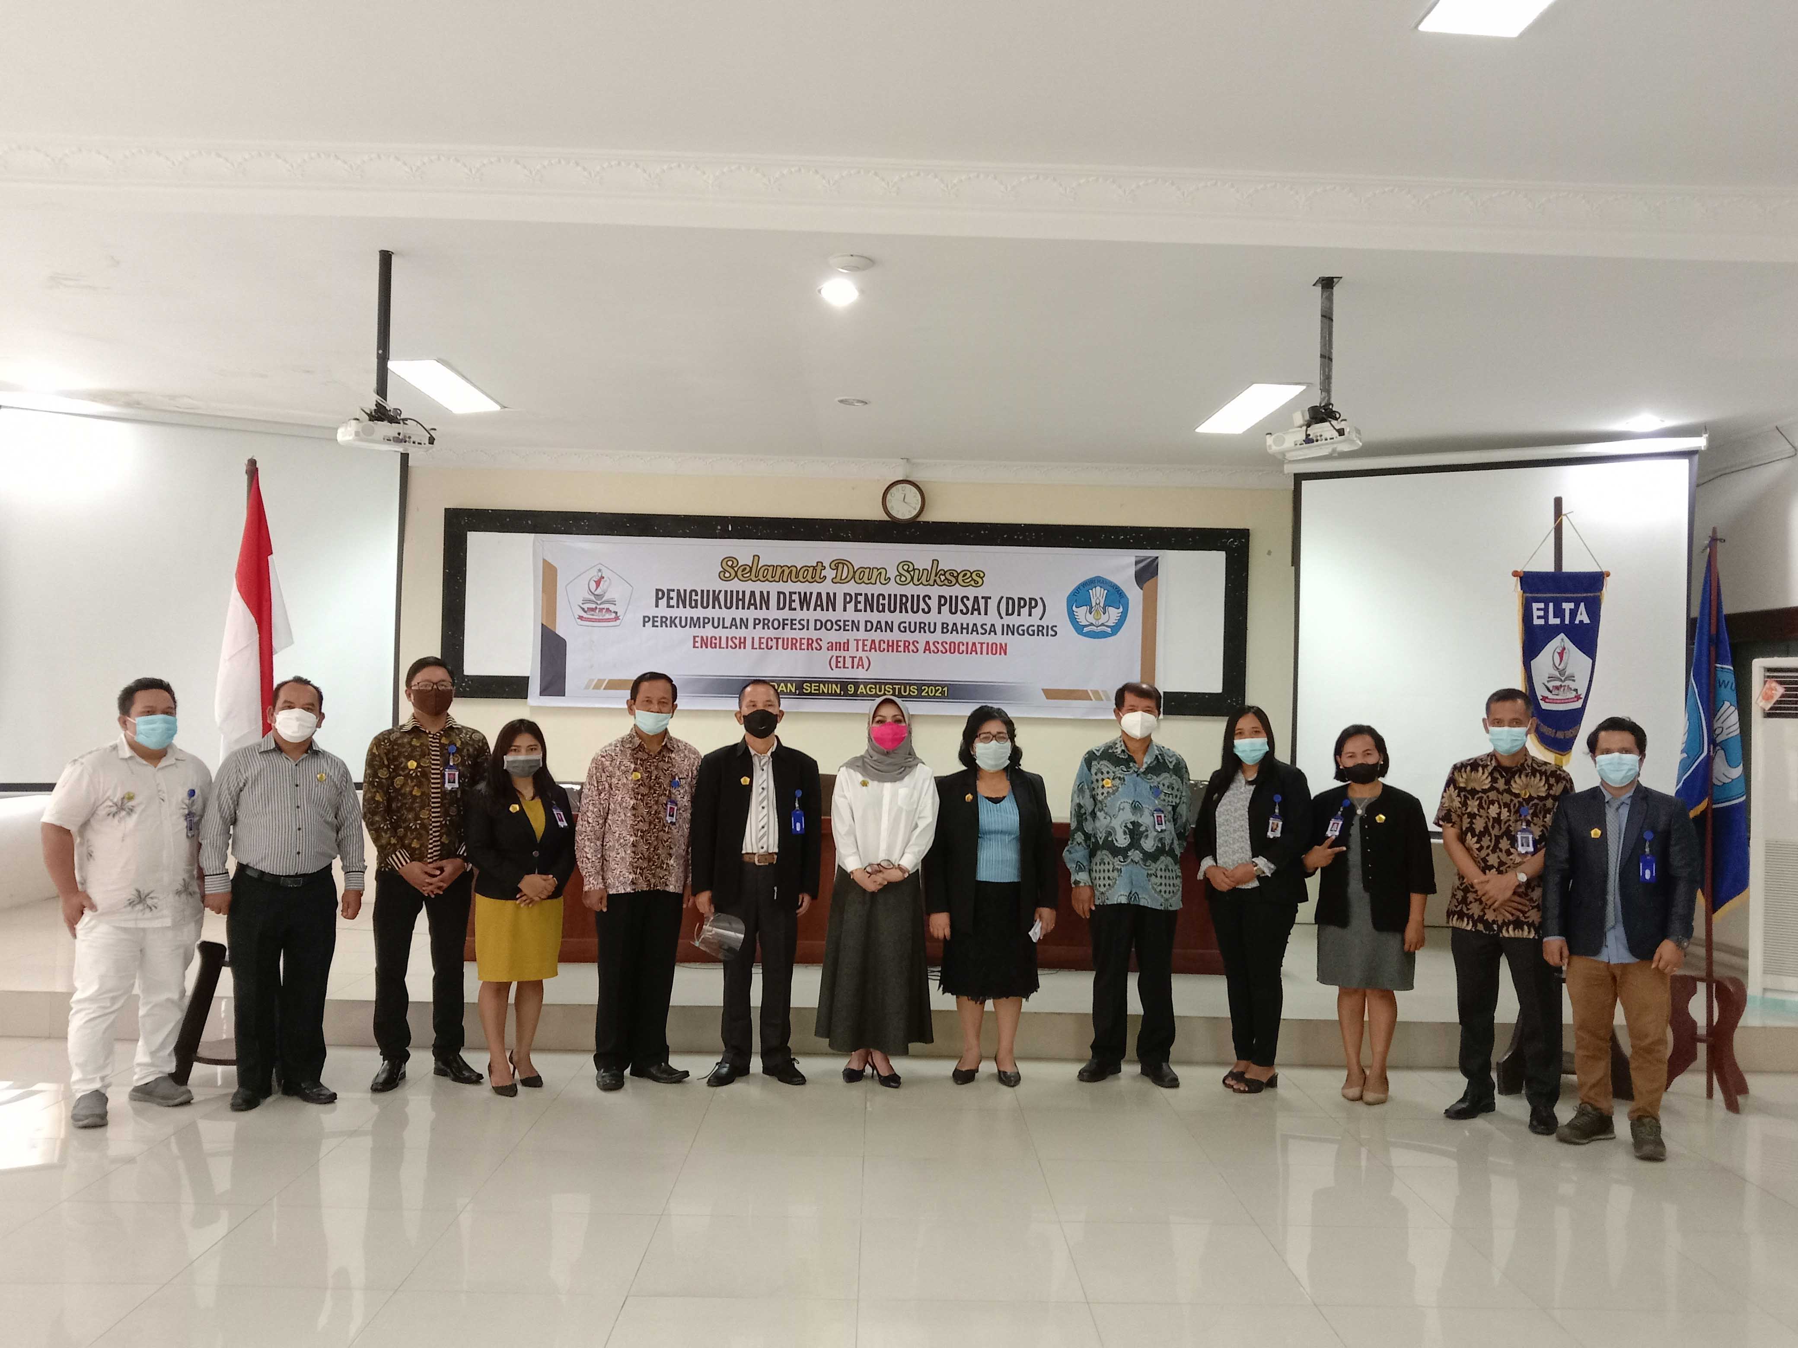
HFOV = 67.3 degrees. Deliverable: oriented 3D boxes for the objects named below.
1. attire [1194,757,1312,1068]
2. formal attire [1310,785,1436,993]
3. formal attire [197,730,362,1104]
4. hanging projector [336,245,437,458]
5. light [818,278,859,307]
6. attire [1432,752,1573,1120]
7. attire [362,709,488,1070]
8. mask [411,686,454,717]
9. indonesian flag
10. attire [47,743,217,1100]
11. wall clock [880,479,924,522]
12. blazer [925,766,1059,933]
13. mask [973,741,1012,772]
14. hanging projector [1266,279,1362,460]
[{"bbox_3d":[1.542,1.037,5.896,0.498,1.356,0.300,0,-2,32],"label":"attire"},{"bbox_3d":[2.010,0.905,5.746,0.502,0.881,0.300,1,-2,26],"label":"formal attire"},{"bbox_3d":[-2.369,0.925,5.200,0.580,1.400,0.340,2,-2,-26],"label":"formal attire"},{"bbox_3d":[-1.873,-1.166,4.938,0.310,0.730,0.270,2,-1,-32],"label":"hanging projector"},{"bbox_3d":[-0.230,-1.496,5.290,0.165,0.080,0.165,1,-1,-1],"label":"light"},{"bbox_3d":[2.378,0.977,5.317,0.520,1.380,0.300,1,-1,22],"label":"attire"},{"bbox_3d":[-1.983,0.908,5.669,0.506,1.480,0.310,2,-2,-25],"label":"attire"},{"bbox_3d":[-1.872,0.110,5.421,0.160,0.125,0.090,2,-1,-21],"label":"mask"},{"bbox_3d":[-2.598,-0.220,5.448,0.300,1.200,0.220,2,-1,-16],"label":"indonesian flag"},{"bbox_3d":[-2.937,0.924,5.165,0.562,1.369,0.360,3,-2,-44],"label":"attire"},{"bbox_3d":[0.031,-1.100,8.600,0.282,0.282,0.045,1,-1,-1],"label":"wall clock"},{"bbox_3d":[0.405,0.768,5.915,0.583,0.730,0.310,1,-2,-1],"label":"blazer"},{"bbox_3d":[0.395,0.345,5.620,0.150,0.122,0.080,1,-1,4],"label":"mask"},{"bbox_3d":[1.535,-1.112,4.988,0.310,0.660,0.270,1,-1,28],"label":"hanging projector"}]

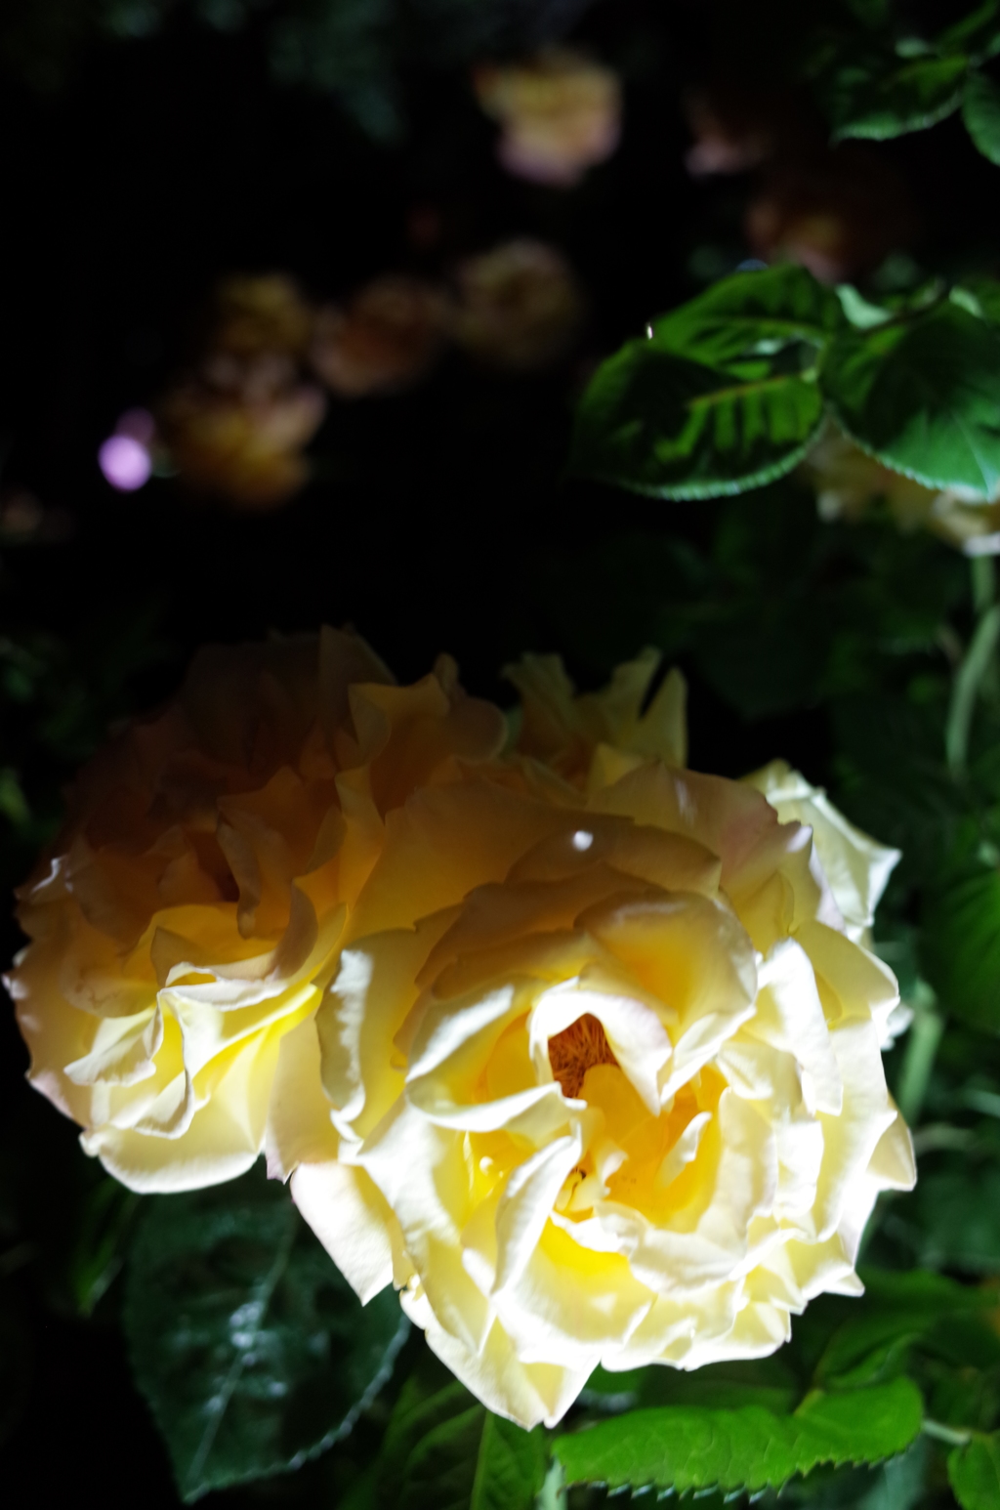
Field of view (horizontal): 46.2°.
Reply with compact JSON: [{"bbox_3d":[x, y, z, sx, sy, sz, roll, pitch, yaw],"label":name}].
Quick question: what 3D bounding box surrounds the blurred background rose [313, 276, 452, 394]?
[{"bbox_3d":[-0.082,-0.285,0.800,0.090,0.078,0.087,0,26,0],"label":"blurred background rose"}]

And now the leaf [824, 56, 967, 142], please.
[{"bbox_3d":[0.118,-0.196,0.350,0.047,0.012,0.032,-24,60,-15],"label":"leaf"}]

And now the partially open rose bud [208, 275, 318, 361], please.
[{"bbox_3d":[-0.166,-0.306,0.820,0.074,0.064,0.072,0,26,0],"label":"partially open rose bud"}]

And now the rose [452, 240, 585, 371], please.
[{"bbox_3d":[0.013,-0.316,0.820,0.088,0.080,0.085,0,26,0],"label":"rose"}]

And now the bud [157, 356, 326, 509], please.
[{"bbox_3d":[-0.163,-0.205,0.740,0.094,0.082,0.090,0,26,0],"label":"bud"}]

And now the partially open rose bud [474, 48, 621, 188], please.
[{"bbox_3d":[0.035,-0.463,0.850,0.097,0.087,0.092,0,26,0],"label":"partially open rose bud"}]

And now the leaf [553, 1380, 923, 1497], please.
[{"bbox_3d":[0.051,0.146,0.250,0.075,0.014,0.032,3,12,-2],"label":"leaf"}]

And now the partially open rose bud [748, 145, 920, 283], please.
[{"bbox_3d":[0.209,-0.341,0.740,0.096,0.078,0.090,0,26,0],"label":"partially open rose bud"}]

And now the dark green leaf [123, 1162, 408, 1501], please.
[{"bbox_3d":[-0.059,0.138,0.290,0.066,0.085,0.014,18,-9,0],"label":"dark green leaf"}]

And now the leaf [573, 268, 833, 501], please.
[{"bbox_3d":[0.054,-0.098,0.310,0.064,0.017,0.048,-20,65,-10],"label":"leaf"}]

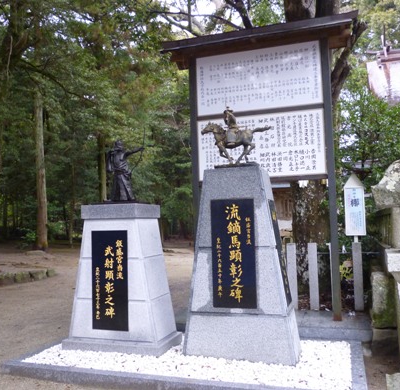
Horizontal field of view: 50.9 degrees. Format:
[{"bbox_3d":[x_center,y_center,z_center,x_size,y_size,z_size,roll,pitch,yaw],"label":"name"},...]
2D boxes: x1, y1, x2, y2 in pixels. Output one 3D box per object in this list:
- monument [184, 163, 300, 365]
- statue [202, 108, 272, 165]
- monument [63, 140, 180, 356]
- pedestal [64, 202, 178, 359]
[{"bbox_3d":[0.483,0.765,4.875,1.223,2.091,0.597,-3,-4,19],"label":"monument"},{"bbox_3d":[0.438,-0.681,4.981,0.800,0.707,0.240,-3,-4,19],"label":"statue"},{"bbox_3d":[-0.979,0.576,5.347,1.274,2.594,0.733,-3,-4,18],"label":"monument"},{"bbox_3d":[-0.970,1.004,5.317,1.274,1.736,0.733,-3,-4,18],"label":"pedestal"}]

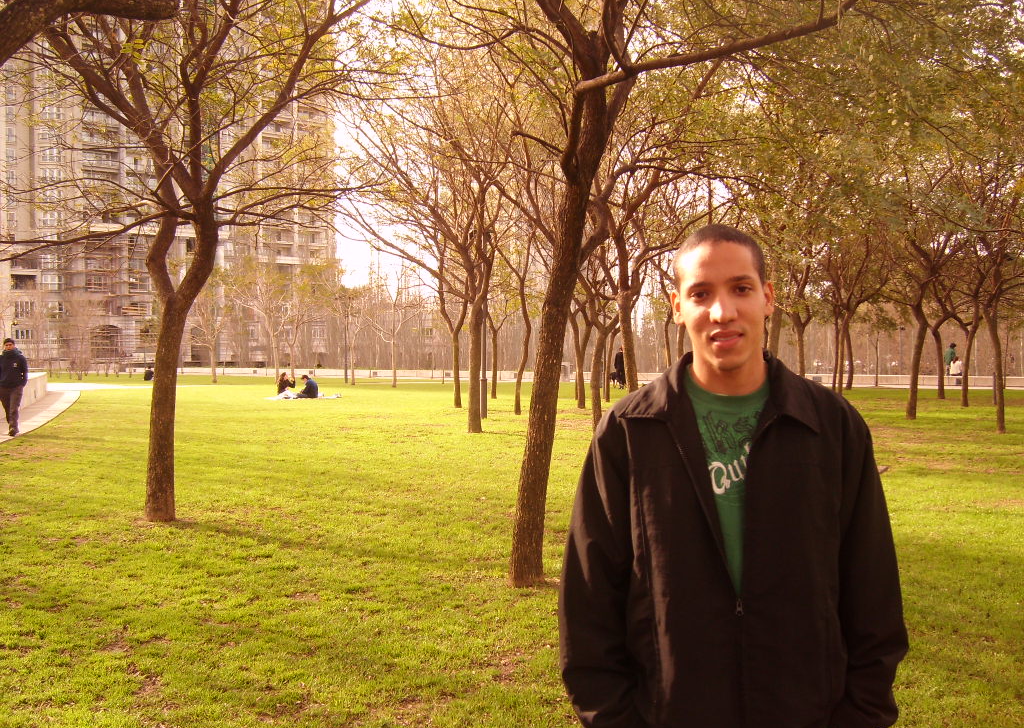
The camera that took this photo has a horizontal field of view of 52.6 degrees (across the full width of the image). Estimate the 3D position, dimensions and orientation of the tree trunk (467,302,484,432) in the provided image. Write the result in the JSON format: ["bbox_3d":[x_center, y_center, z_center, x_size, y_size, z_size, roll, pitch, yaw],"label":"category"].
[{"bbox_3d":[-0.696,0.048,19.900,0.320,2.537,0.280,0,1,0],"label":"tree trunk"}]

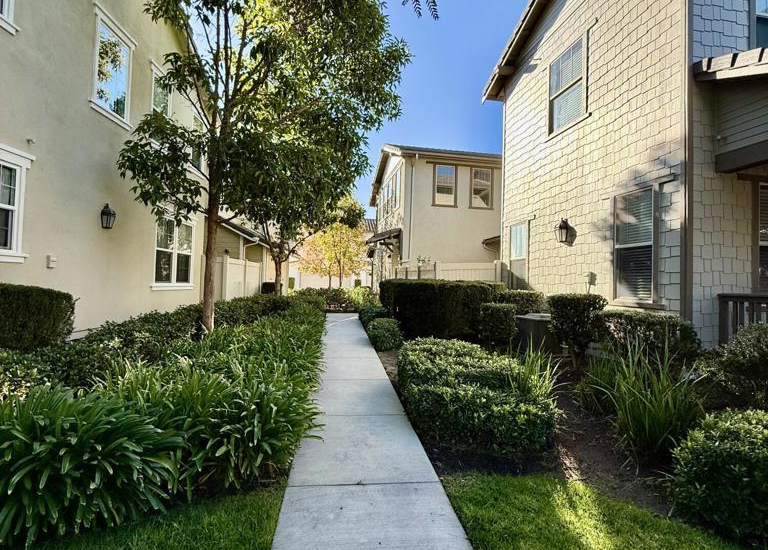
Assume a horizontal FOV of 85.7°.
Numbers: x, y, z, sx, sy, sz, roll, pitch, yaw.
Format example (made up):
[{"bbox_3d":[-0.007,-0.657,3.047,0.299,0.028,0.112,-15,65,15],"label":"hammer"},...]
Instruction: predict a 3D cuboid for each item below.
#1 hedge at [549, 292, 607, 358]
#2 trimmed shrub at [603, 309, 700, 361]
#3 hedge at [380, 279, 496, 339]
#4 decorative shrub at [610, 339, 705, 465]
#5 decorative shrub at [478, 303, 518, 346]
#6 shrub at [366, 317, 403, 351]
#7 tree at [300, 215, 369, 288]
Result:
[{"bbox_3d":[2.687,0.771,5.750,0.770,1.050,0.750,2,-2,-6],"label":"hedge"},{"bbox_3d":[3.284,0.823,5.200,0.650,0.780,1.000,2,-2,-6],"label":"trimmed shrub"},{"bbox_3d":[1.207,0.780,10.100,2.150,1.300,2.300,2,-2,-6],"label":"hedge"},{"bbox_3d":[2.369,1.056,3.600,0.820,0.950,0.800,2,-2,-6],"label":"decorative shrub"},{"bbox_3d":[2.212,0.995,8.000,0.740,0.860,0.720,2,-2,-6],"label":"decorative shrub"},{"bbox_3d":[0.010,1.135,7.900,0.690,0.620,0.680,2,-2,-6],"label":"shrub"},{"bbox_3d":[-2.630,-0.823,22.000,3.500,4.500,3.400,2,-2,-6],"label":"tree"}]

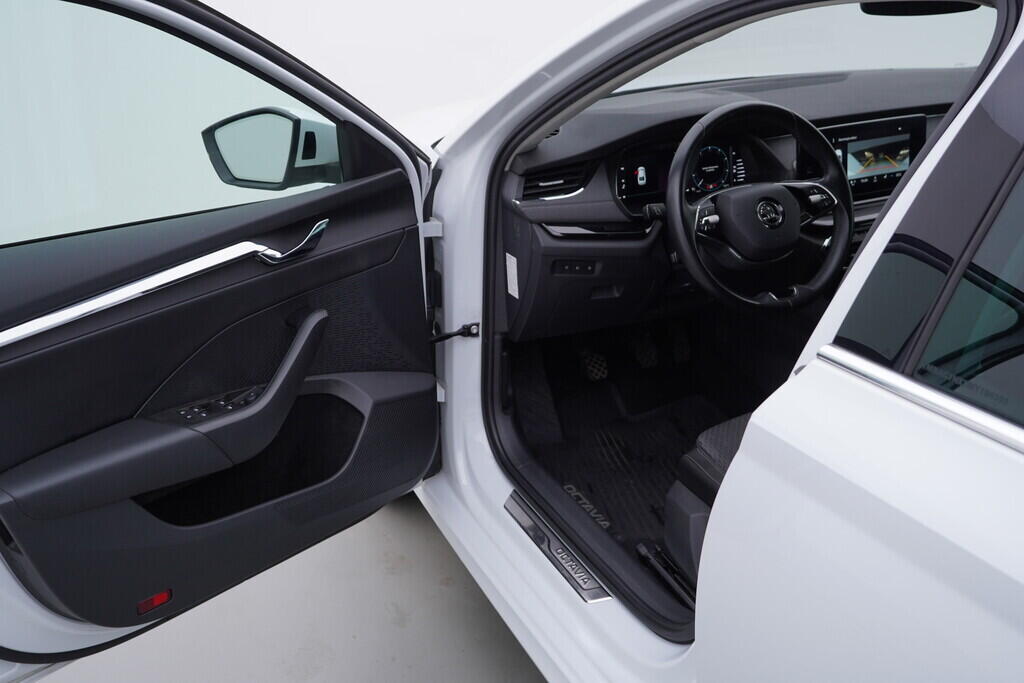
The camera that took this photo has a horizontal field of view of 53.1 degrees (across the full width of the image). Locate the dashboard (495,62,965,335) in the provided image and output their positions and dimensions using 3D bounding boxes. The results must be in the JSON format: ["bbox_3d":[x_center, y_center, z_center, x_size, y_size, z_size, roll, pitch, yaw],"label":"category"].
[{"bbox_3d":[0.624,-0.341,2.209,1.440,0.430,0.570,-11,20,-19],"label":"dashboard"}]

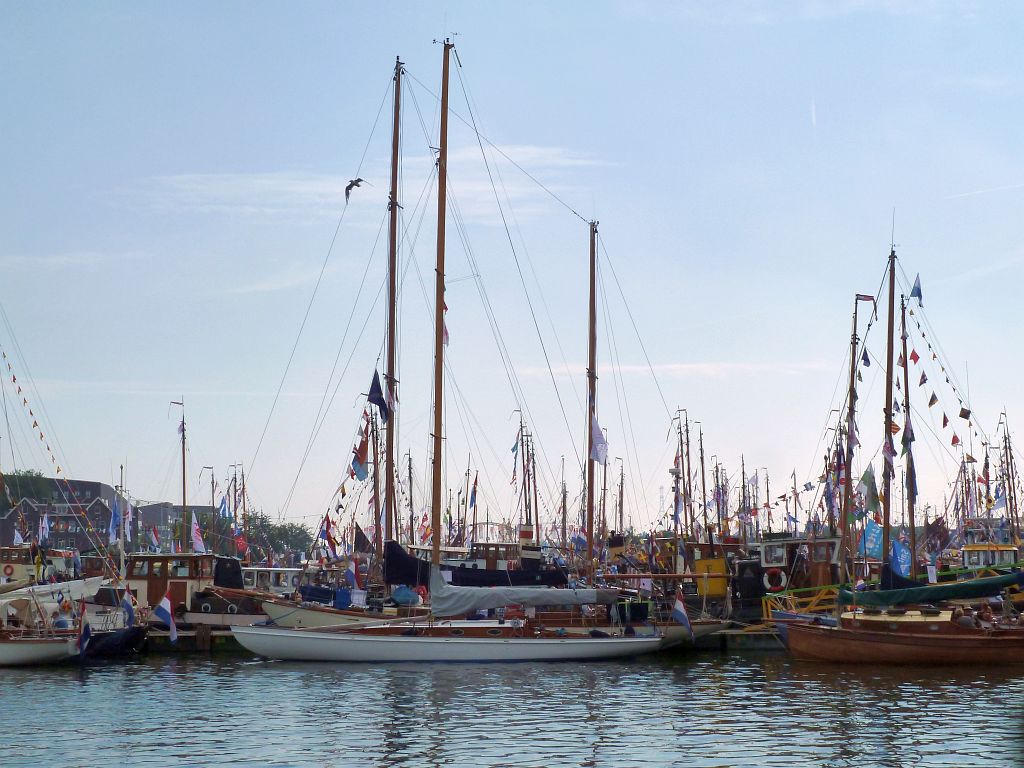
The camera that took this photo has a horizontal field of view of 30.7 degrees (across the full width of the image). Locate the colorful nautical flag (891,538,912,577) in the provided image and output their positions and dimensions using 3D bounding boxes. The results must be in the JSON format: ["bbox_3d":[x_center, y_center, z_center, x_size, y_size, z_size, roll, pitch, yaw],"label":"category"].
[{"bbox_3d":[12.694,5.655,60.738,0.789,1.233,0.150,0,-5,0],"label":"colorful nautical flag"}]

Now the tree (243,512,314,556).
[{"bbox_3d":[-31.950,20.593,255.000,9.300,7.000,8.000,0,-5,0],"label":"tree"}]

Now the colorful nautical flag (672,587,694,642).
[{"bbox_3d":[4.871,6.547,52.929,0.625,1.579,0.200,0,-5,0],"label":"colorful nautical flag"}]

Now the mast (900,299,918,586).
[{"bbox_3d":[13.636,2.180,64.056,0.200,10.461,0.200,-1,-5,0],"label":"mast"}]

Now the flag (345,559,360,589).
[{"bbox_3d":[-5.478,6.508,64.000,0.550,1.020,0.200,0,-5,0],"label":"flag"}]

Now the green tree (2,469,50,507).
[{"bbox_3d":[-73.546,17.053,280.000,9.000,8.800,8.500,0,-5,0],"label":"green tree"}]

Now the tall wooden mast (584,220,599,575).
[{"bbox_3d":[2.510,0.774,59.565,0.190,12.089,0.190,1,-5,0],"label":"tall wooden mast"}]

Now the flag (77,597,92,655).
[{"bbox_3d":[-11.497,6.522,50.121,0.430,1.495,0.200,0,-5,0],"label":"flag"}]

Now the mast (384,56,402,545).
[{"bbox_3d":[-3.809,-1.916,59.818,0.210,17.492,0.210,1,-5,0],"label":"mast"}]

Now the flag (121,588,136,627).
[{"bbox_3d":[-11.039,6.433,53.642,0.461,1.087,0.200,0,-5,0],"label":"flag"}]

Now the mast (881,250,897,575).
[{"bbox_3d":[12.660,1.159,62.536,0.200,11.481,0.200,2,-5,0],"label":"mast"}]

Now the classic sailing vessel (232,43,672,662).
[{"bbox_3d":[-1.746,-0.977,53.593,12.372,18.049,2.800,0,-5,0],"label":"classic sailing vessel"}]

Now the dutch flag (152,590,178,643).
[{"bbox_3d":[-9.877,6.628,53.123,0.741,1.472,0.200,0,-5,0],"label":"dutch flag"}]

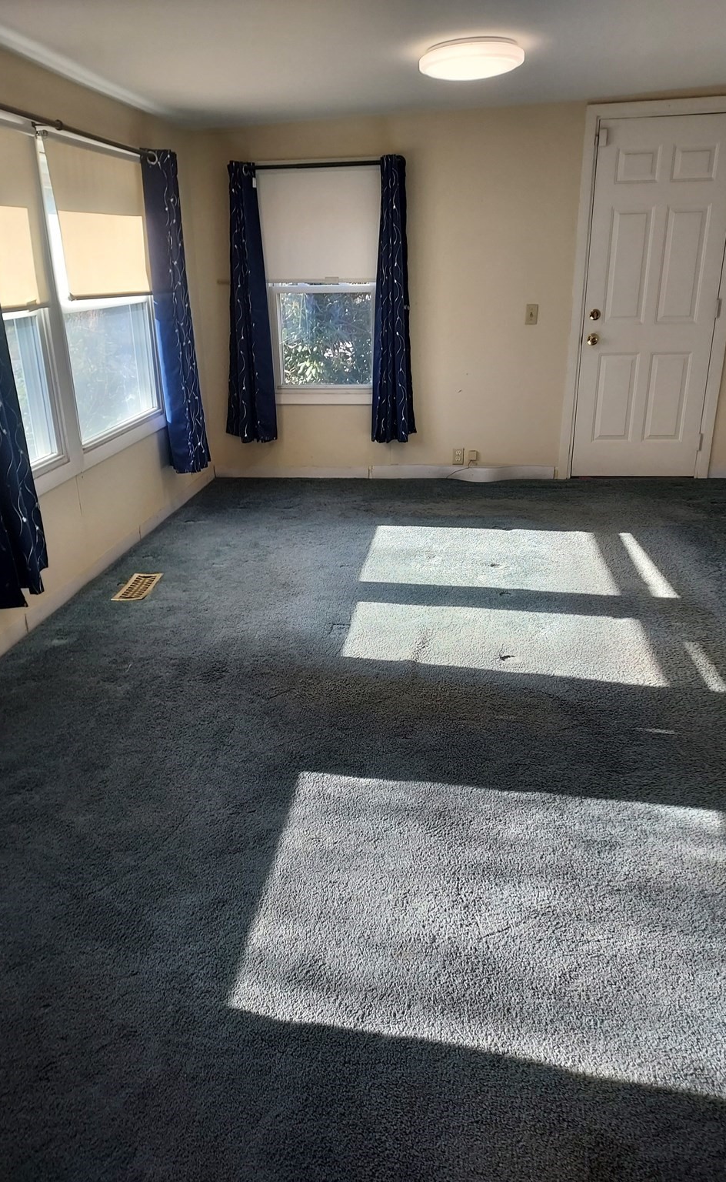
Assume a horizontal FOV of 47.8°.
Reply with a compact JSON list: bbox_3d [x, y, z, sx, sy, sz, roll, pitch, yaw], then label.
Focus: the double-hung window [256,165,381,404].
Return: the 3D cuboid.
[{"bbox_3d":[-0.245,-1.843,5.013,0.800,1.385,0.100,1,23,6],"label":"double-hung window"}]

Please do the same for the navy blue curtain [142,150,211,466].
[{"bbox_3d":[-1.016,-1.488,4.502,0.130,1.630,0.350,2,23,8],"label":"navy blue curtain"}]

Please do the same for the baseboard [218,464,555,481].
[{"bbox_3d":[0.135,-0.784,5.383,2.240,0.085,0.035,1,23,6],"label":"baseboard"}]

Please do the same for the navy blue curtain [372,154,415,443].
[{"bbox_3d":[0.186,-1.699,4.929,0.260,1.630,0.110,1,23,6],"label":"navy blue curtain"}]

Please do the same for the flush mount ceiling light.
[{"bbox_3d":[0.432,-2.114,3.260,0.410,0.085,0.410,1,23,6],"label":"flush mount ceiling light"}]

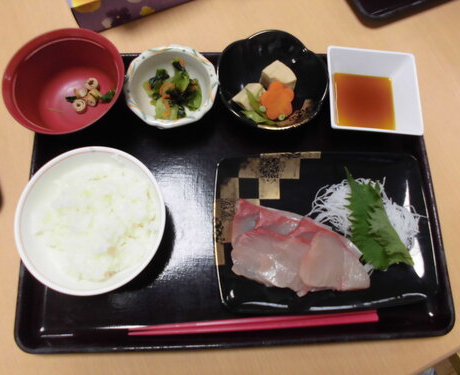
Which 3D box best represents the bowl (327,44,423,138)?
[{"bbox_3d":[0.149,-0.096,0.404,0.095,0.035,0.095,3,74,-2],"label":"bowl"}]

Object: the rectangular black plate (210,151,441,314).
[{"bbox_3d":[0.089,0.042,0.368,0.206,0.026,0.150,-1,75,-3],"label":"rectangular black plate"}]

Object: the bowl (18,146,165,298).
[{"bbox_3d":[-0.117,0.033,0.342,0.124,0.062,0.124,-1,75,-3],"label":"bowl"}]

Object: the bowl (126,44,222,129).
[{"bbox_3d":[-0.058,-0.096,0.392,0.093,0.040,0.093,-1,75,-3],"label":"bowl"}]

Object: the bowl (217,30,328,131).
[{"bbox_3d":[0.042,-0.101,0.394,0.110,0.047,0.110,1,75,-2],"label":"bowl"}]

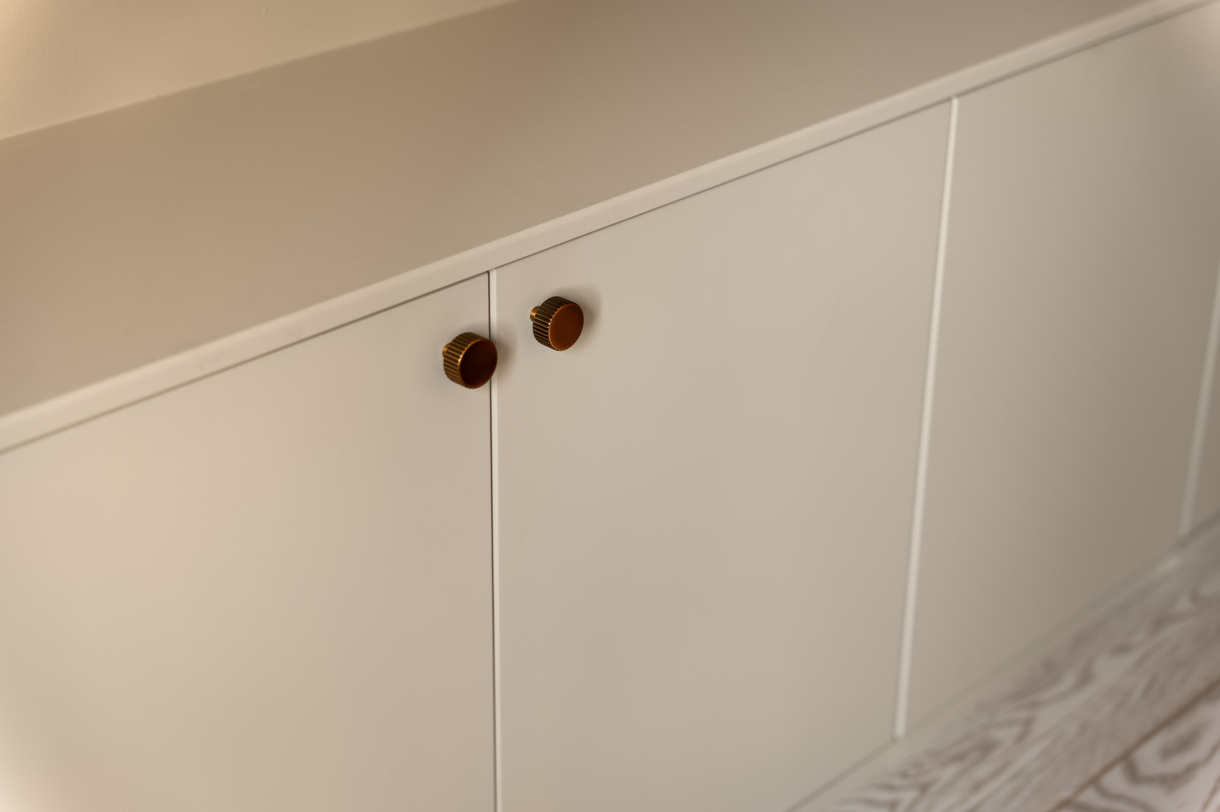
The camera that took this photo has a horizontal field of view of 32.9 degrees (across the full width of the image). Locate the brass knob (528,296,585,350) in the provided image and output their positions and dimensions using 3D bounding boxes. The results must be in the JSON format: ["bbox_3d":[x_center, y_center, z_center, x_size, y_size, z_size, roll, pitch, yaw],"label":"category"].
[{"bbox_3d":[-0.037,-0.054,1.308,0.028,0.031,0.031,23,34,38],"label":"brass knob"}]

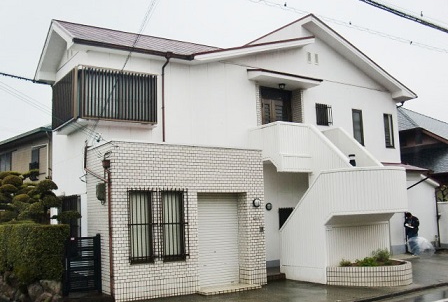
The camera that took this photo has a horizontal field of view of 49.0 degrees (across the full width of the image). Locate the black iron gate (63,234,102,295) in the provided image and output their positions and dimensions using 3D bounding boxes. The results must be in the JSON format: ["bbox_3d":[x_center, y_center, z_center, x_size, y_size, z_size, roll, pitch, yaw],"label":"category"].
[{"bbox_3d":[-3.121,2.516,10.896,0.861,1.287,0.119,3,-8,-32],"label":"black iron gate"}]

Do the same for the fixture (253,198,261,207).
[{"bbox_3d":[0.824,1.313,12.444,0.218,0.223,0.139,3,-8,-32],"label":"fixture"}]

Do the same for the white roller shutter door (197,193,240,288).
[{"bbox_3d":[-0.184,2.187,12.270,1.346,2.277,0.099,3,-8,-32],"label":"white roller shutter door"}]

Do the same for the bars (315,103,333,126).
[{"bbox_3d":[3.319,-1.191,16.272,0.703,0.683,0.168,3,-8,-32],"label":"bars"}]

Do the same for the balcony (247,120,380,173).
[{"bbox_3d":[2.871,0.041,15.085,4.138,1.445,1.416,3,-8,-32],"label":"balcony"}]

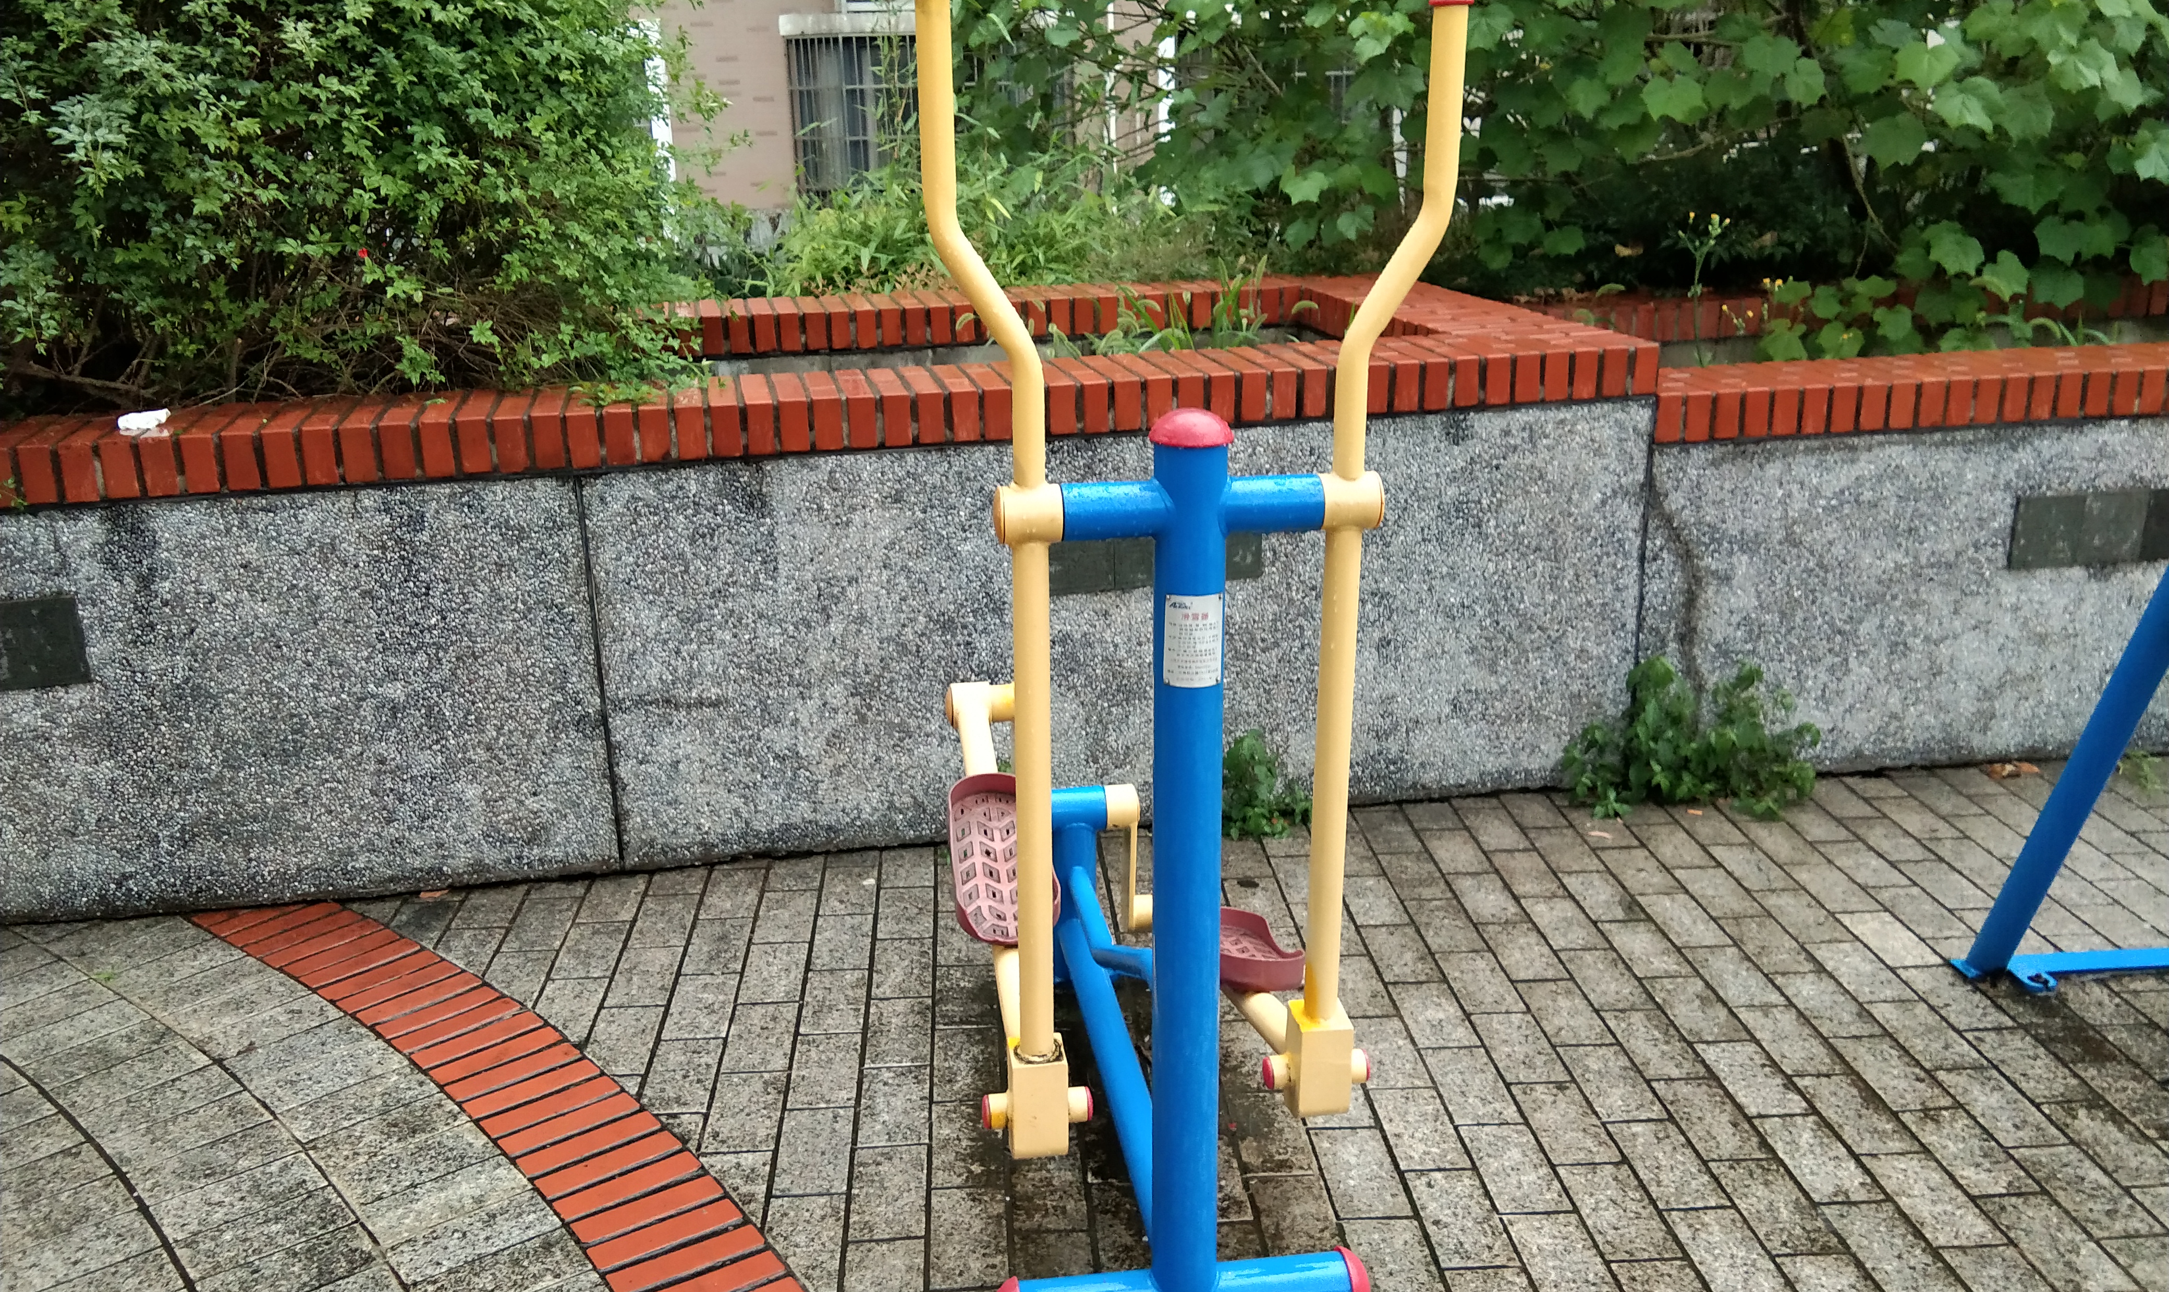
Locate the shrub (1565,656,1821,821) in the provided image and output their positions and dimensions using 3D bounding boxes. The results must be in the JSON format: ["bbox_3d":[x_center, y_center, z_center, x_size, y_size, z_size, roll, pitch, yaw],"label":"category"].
[{"bbox_3d":[1.296,0.194,4.113,0.530,0.260,0.240,-3,16,-9],"label":"shrub"}]

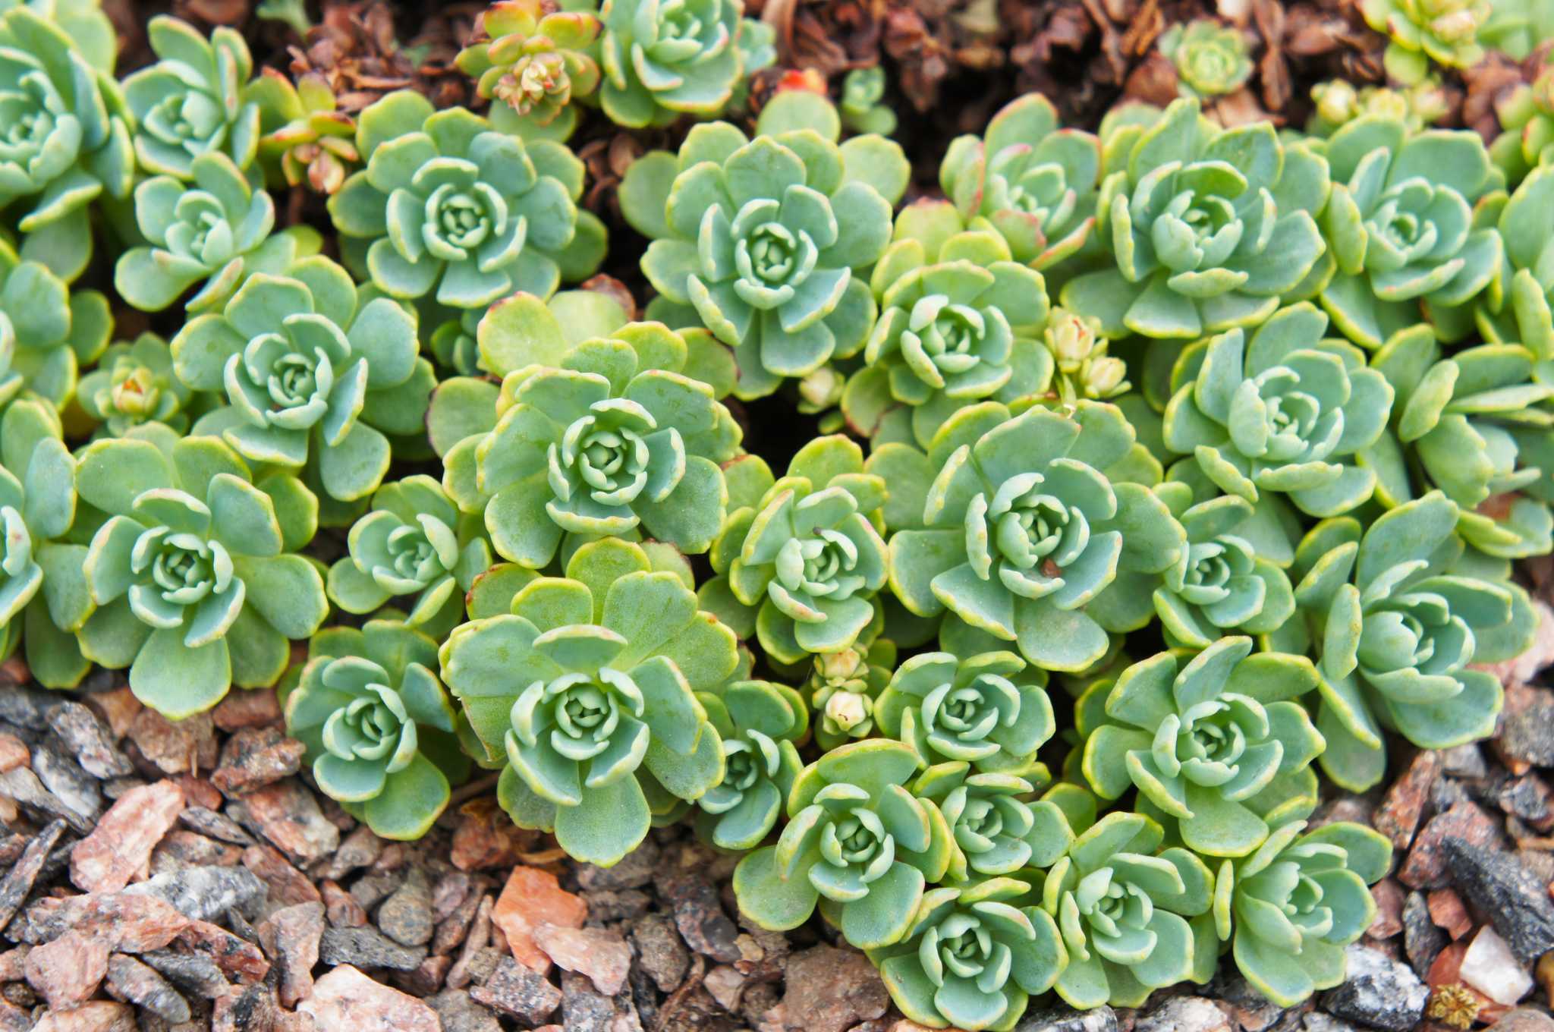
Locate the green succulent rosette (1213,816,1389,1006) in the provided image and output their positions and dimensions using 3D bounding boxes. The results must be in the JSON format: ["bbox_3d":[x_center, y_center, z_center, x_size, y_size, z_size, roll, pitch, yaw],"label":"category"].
[{"bbox_3d":[0.076,0.057,0.512,0.025,0.014,0.025,0,50,0],"label":"green succulent rosette"}]

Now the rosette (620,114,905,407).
[{"bbox_3d":[-0.002,-0.047,0.639,0.051,0.019,0.051,0,50,0],"label":"rosette"}]

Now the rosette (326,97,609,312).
[{"bbox_3d":[-0.053,-0.053,0.603,0.047,0.022,0.044,0,50,0],"label":"rosette"}]

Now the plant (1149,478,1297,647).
[{"bbox_3d":[0.075,0.008,0.593,0.025,0.013,0.026,0,50,0],"label":"plant"}]

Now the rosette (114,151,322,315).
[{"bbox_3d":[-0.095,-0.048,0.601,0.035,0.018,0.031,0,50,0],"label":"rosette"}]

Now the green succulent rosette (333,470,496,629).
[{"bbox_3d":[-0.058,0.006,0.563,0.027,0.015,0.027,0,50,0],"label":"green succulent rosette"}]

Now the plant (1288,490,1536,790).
[{"bbox_3d":[0.104,0.020,0.583,0.041,0.022,0.042,0,50,0],"label":"plant"}]

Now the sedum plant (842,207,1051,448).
[{"bbox_3d":[0.029,-0.034,0.628,0.038,0.018,0.040,0,50,0],"label":"sedum plant"}]

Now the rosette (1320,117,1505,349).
[{"bbox_3d":[0.115,-0.052,0.643,0.035,0.019,0.038,0,50,0],"label":"rosette"}]

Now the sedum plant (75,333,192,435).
[{"bbox_3d":[-0.115,-0.024,0.635,0.021,0.009,0.019,0,50,0],"label":"sedum plant"}]

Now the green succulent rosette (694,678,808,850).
[{"bbox_3d":[-0.005,0.038,0.536,0.020,0.014,0.024,0,50,0],"label":"green succulent rosette"}]

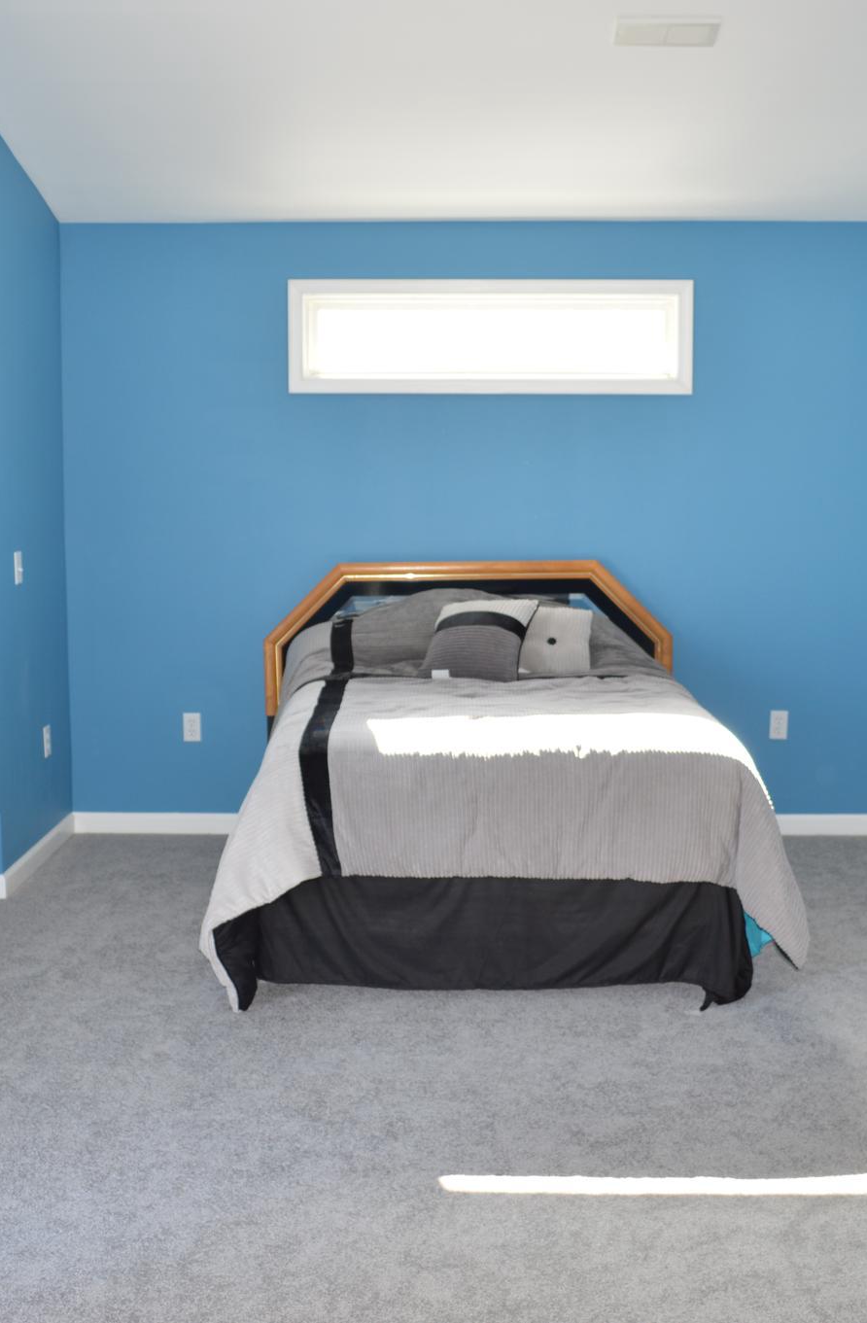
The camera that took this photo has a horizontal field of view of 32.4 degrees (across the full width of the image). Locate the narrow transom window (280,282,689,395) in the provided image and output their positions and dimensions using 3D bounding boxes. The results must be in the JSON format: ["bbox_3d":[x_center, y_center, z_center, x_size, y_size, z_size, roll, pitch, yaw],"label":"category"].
[{"bbox_3d":[0.219,-1.230,5.660,1.531,0.424,0.080,0,8,1],"label":"narrow transom window"}]

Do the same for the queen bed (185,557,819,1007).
[{"bbox_3d":[0.181,0.283,4.912,1.720,1.090,1.870,0,8,-1],"label":"queen bed"}]

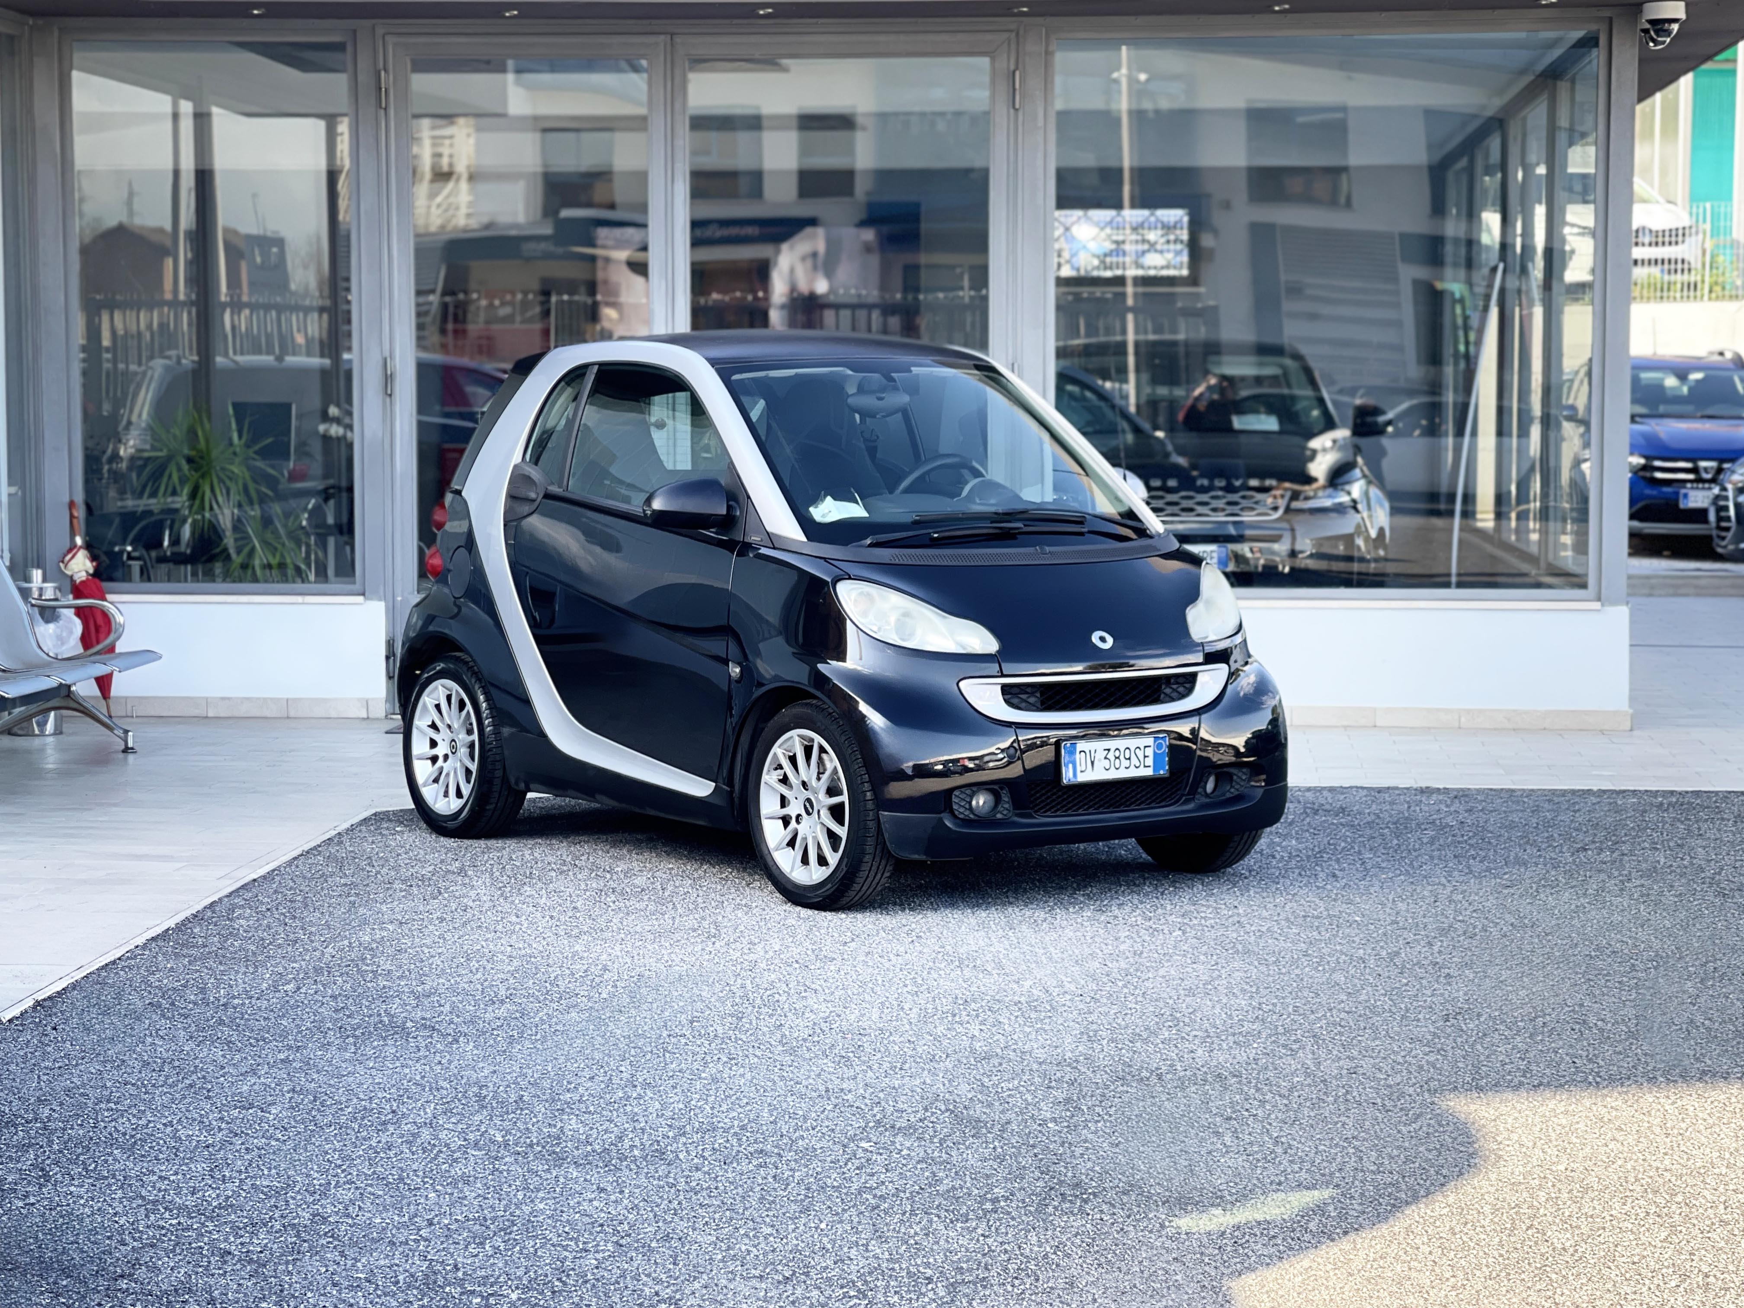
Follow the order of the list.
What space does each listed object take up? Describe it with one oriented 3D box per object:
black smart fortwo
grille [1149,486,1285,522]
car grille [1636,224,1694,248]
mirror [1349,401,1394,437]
[{"bbox_3d":[-0.112,-0.172,9.574,1.600,1.545,2.690,-3,6,-36],"label":"black smart fortwo"},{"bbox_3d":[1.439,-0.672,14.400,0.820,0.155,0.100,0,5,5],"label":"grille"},{"bbox_3d":[7.480,-4.050,31.200,0.950,0.225,0.130,-1,5,-15],"label":"car grille"},{"bbox_3d":[2.478,-1.170,16.000,0.225,0.180,0.140,0,5,5],"label":"mirror"}]

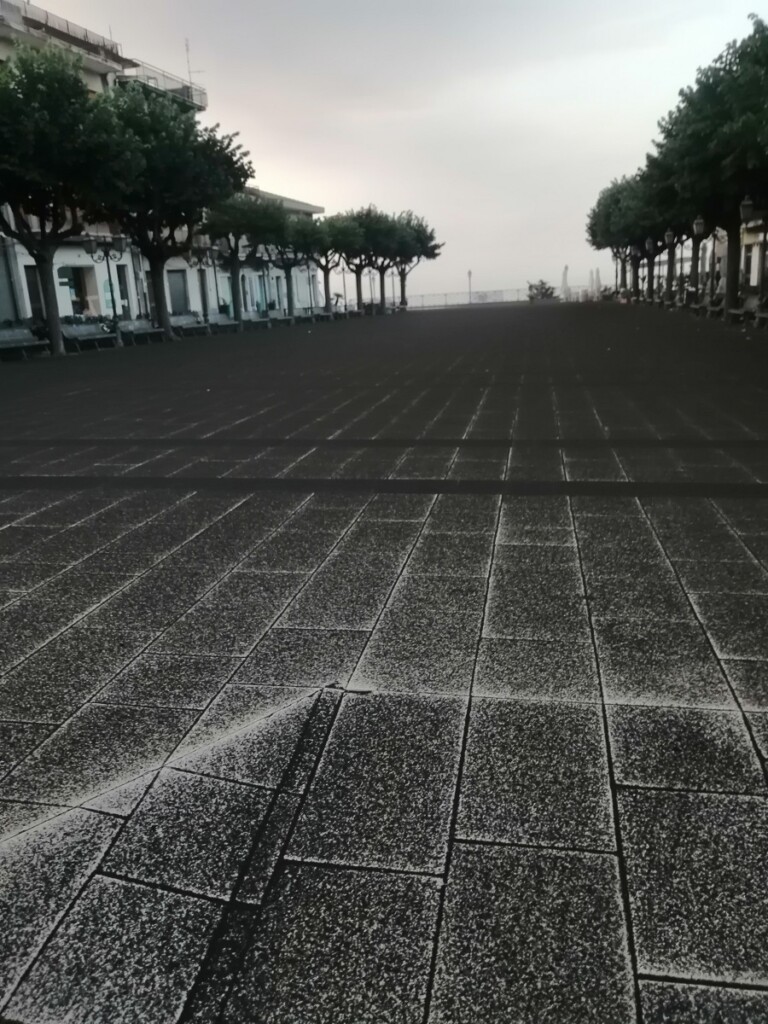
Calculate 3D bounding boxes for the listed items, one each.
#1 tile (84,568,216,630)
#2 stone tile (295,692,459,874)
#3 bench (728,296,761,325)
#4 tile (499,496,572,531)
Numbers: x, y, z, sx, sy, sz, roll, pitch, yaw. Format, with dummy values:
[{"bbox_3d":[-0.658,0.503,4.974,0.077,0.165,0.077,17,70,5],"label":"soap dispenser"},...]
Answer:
[{"bbox_3d":[-1.000,0.398,3.436,0.401,0.050,0.736,0,16,11],"label":"tile"},{"bbox_3d":[0.014,0.740,2.160,0.395,0.050,0.686,0,22,11],"label":"stone tile"},{"bbox_3d":[10.230,-5.745,21.866,0.600,0.800,2.000,0,16,11],"label":"bench"},{"bbox_3d":[0.879,0.018,4.476,0.401,0.050,0.681,0,16,11],"label":"tile"}]

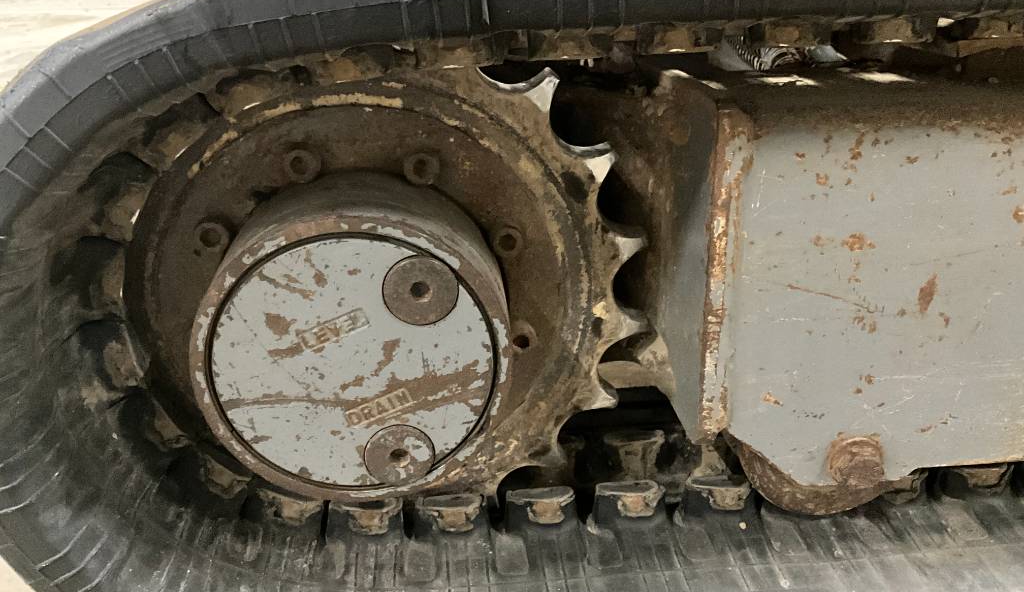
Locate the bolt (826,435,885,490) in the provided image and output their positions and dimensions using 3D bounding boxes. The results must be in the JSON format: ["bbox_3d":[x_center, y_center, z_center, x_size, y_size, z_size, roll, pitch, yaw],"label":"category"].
[{"bbox_3d":[0.175,0.085,0.434,0.024,0.024,0.013,-3,22,-5],"label":"bolt"}]

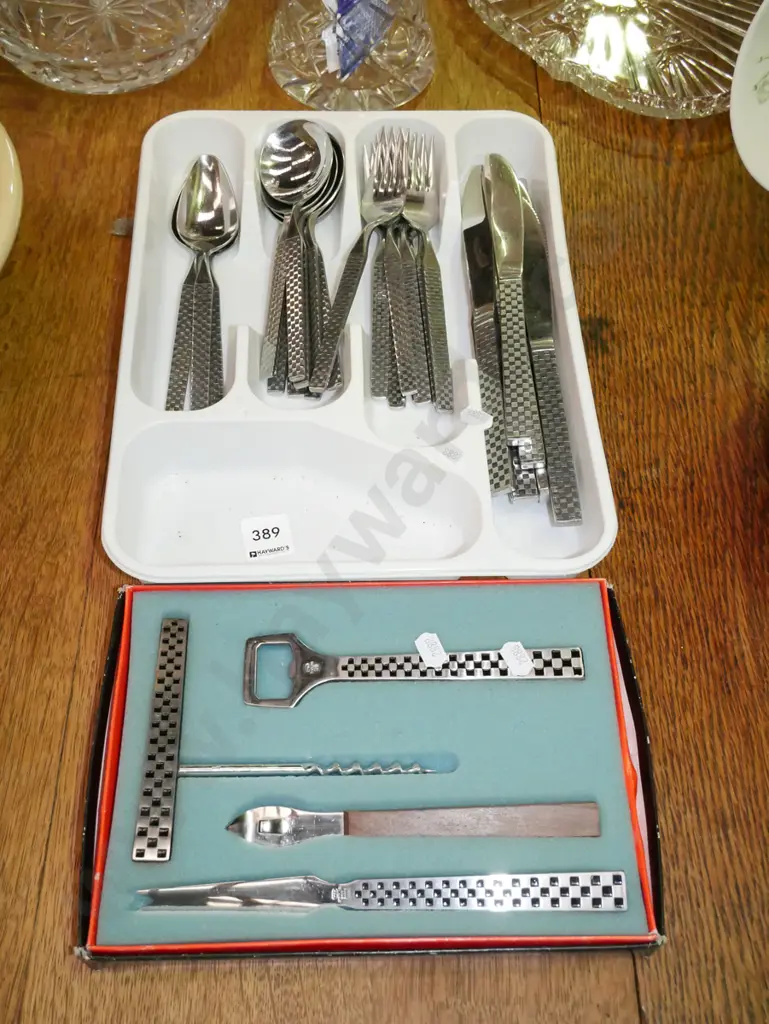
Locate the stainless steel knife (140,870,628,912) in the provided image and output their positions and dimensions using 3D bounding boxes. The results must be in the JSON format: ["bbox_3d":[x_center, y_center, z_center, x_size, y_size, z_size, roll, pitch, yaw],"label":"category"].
[{"bbox_3d":[-0.001,0.162,0.451,0.207,0.005,0.017,-1,60,0],"label":"stainless steel knife"}]

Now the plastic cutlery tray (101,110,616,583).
[{"bbox_3d":[-0.017,-0.098,0.608,0.252,0.046,0.325,-1,60,-2],"label":"plastic cutlery tray"}]

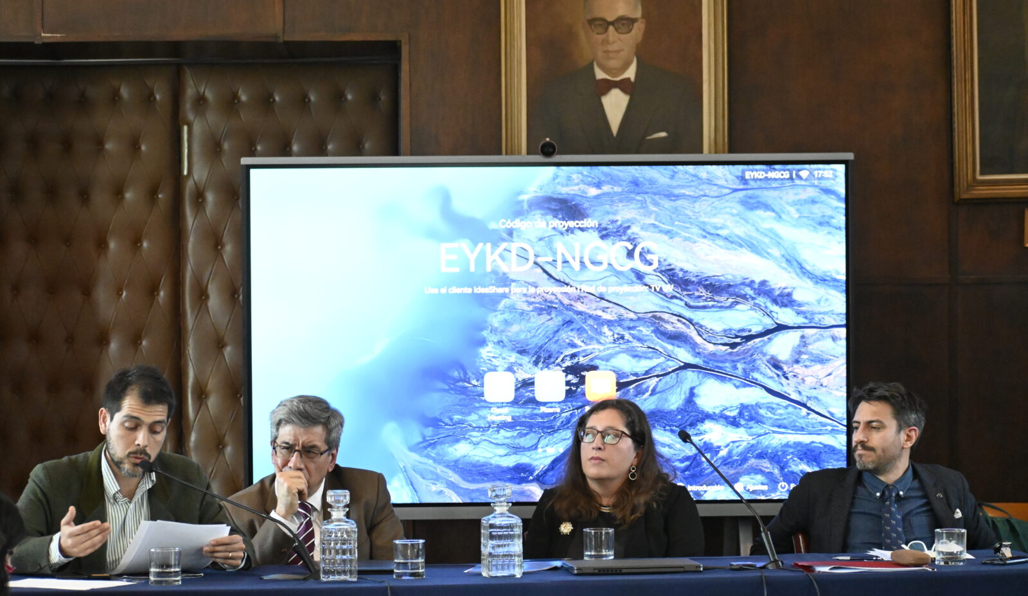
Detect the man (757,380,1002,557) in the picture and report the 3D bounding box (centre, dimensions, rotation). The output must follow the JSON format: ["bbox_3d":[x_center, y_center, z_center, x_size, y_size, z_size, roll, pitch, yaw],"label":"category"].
[{"bbox_3d":[1.000,0.845,8.220,0.680,1.220,0.820,0,0,1],"label":"man"}]

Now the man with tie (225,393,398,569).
[{"bbox_3d":[-0.535,0.865,8.000,0.540,1.200,0.780,0,0,9],"label":"man with tie"}]

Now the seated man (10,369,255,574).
[{"bbox_3d":[-0.995,0.820,7.830,0.640,1.290,0.780,0,0,-6],"label":"seated man"}]

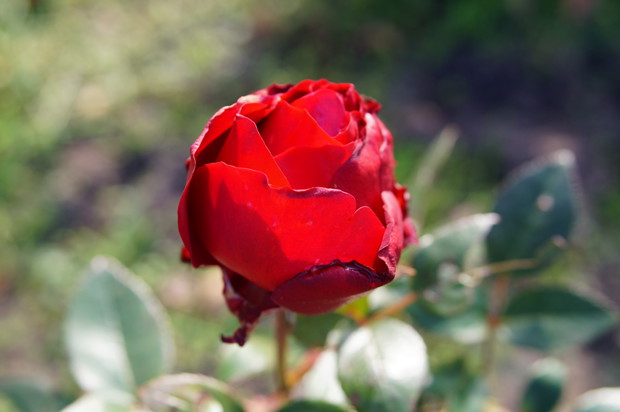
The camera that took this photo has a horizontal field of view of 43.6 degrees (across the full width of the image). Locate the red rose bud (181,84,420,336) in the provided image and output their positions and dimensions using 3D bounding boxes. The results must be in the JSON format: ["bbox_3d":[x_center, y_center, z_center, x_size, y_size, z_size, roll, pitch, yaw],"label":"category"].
[{"bbox_3d":[-0.004,0.001,0.280,0.082,0.088,0.078,6,20,-2],"label":"red rose bud"}]

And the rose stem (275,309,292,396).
[{"bbox_3d":[-0.010,0.055,0.295,0.006,0.036,0.006,1,23,0],"label":"rose stem"}]

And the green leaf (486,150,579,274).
[{"bbox_3d":[0.106,0.003,0.370,0.038,0.058,0.016,24,0,5],"label":"green leaf"}]

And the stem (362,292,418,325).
[{"bbox_3d":[0.033,0.042,0.315,0.026,0.004,0.004,-29,0,-11],"label":"stem"}]

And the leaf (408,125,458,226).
[{"bbox_3d":[0.064,-0.016,0.400,0.014,0.056,0.012,22,-3,32],"label":"leaf"}]

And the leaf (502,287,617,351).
[{"bbox_3d":[0.119,0.054,0.370,0.054,0.028,0.020,0,23,0],"label":"leaf"}]

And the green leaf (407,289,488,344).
[{"bbox_3d":[0.064,0.052,0.360,0.040,0.022,0.020,0,23,0],"label":"green leaf"}]

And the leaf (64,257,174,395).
[{"bbox_3d":[-0.082,0.052,0.335,0.043,0.058,0.014,-13,6,-8],"label":"leaf"}]

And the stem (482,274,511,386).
[{"bbox_3d":[0.086,0.058,0.360,0.007,0.050,0.007,5,21,-2],"label":"stem"}]

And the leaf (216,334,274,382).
[{"bbox_3d":[-0.030,0.071,0.360,0.028,0.023,0.014,-17,20,-7],"label":"leaf"}]

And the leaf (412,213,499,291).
[{"bbox_3d":[0.061,0.020,0.330,0.030,0.038,0.014,41,7,25],"label":"leaf"}]

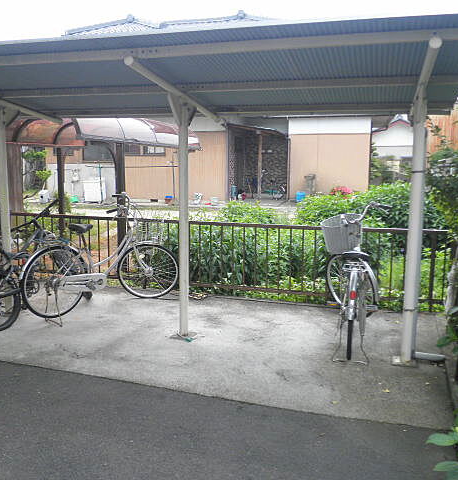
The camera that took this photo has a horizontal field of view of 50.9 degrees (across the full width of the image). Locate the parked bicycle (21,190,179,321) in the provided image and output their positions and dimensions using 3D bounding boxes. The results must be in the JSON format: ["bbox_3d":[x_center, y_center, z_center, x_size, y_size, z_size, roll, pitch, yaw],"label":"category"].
[{"bbox_3d":[-1.230,0.158,4.854,0.600,1.130,1.760,8,11,44],"label":"parked bicycle"}]

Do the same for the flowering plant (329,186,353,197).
[{"bbox_3d":[2.925,-1.209,12.500,0.650,0.500,0.600,1,8,5],"label":"flowering plant"}]

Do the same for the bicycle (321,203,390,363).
[{"bbox_3d":[1.044,0.298,4.068,0.640,1.120,1.760,3,8,17],"label":"bicycle"}]

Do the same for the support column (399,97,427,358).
[{"bbox_3d":[1.368,-0.044,3.541,0.105,1.950,0.105,2,8,16],"label":"support column"}]

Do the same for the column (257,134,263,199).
[{"bbox_3d":[1.101,-2.604,16.800,0.130,2.300,0.130,1,8,4],"label":"column"}]

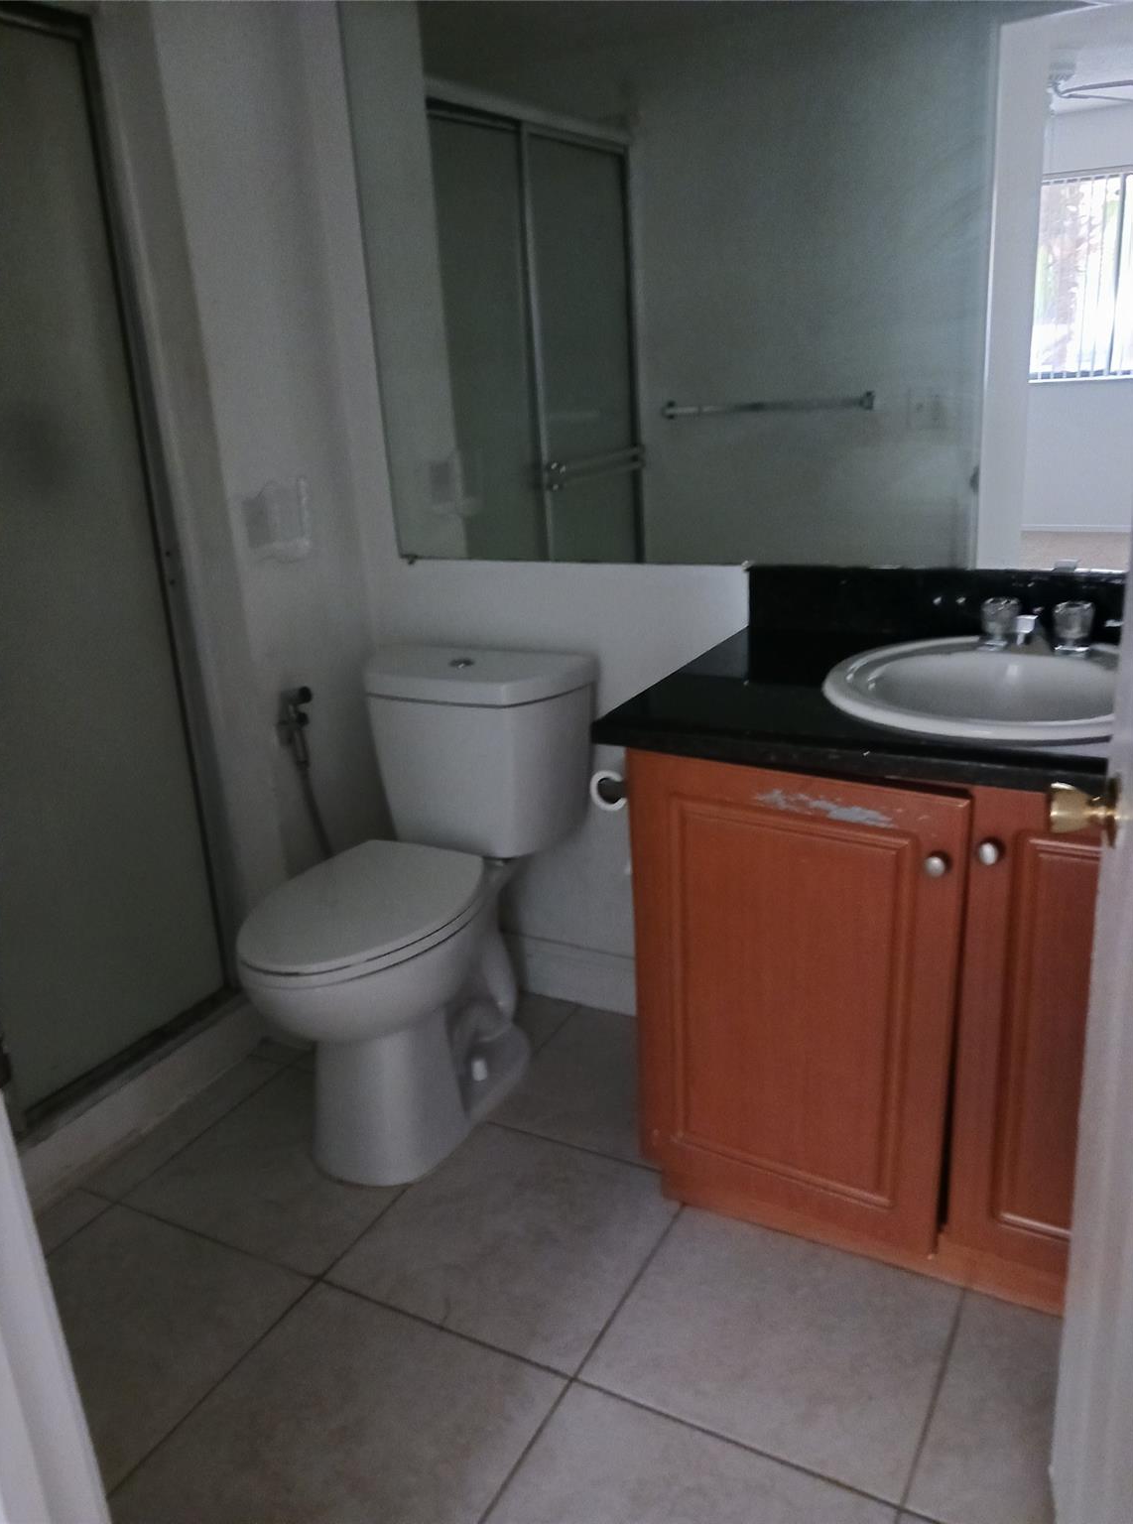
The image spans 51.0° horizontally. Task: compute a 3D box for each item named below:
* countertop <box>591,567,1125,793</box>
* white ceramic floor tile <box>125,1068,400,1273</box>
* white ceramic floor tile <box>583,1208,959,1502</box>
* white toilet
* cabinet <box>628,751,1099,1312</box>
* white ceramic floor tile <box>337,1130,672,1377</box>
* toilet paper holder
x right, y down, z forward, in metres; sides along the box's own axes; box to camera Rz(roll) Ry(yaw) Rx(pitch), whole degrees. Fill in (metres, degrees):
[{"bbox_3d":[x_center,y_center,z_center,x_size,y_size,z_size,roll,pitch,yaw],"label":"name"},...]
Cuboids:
[{"bbox_3d":[0.583,-0.134,1.608,0.959,0.140,0.563,6,22,28],"label":"countertop"},{"bbox_3d":[-0.464,0.700,2.086,0.434,0.010,0.434,6,22,28],"label":"white ceramic floor tile"},{"bbox_3d":[0.299,0.789,1.666,0.434,0.010,0.414,6,22,28],"label":"white ceramic floor tile"},{"bbox_3d":[-0.293,0.256,2.136,0.464,0.771,0.736,6,22,28],"label":"white toilet"},{"bbox_3d":[0.630,0.304,1.766,0.913,0.795,0.537,6,22,28],"label":"cabinet"},{"bbox_3d":[-0.080,0.743,1.880,0.434,0.010,0.434,6,22,28],"label":"white ceramic floor tile"},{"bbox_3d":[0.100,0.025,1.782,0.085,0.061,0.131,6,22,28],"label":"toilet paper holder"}]

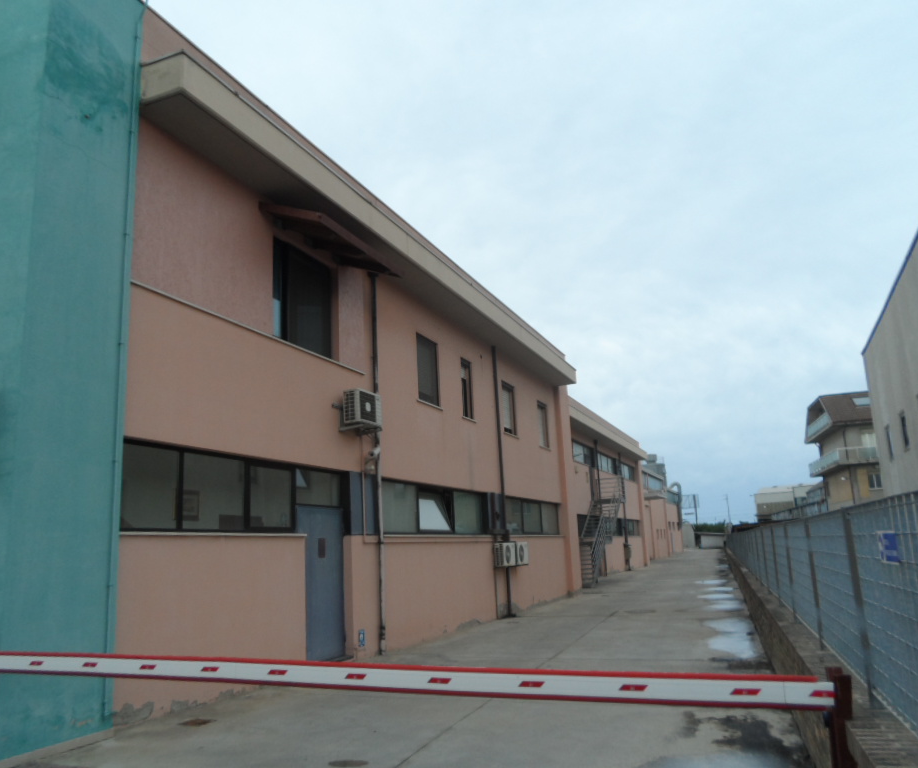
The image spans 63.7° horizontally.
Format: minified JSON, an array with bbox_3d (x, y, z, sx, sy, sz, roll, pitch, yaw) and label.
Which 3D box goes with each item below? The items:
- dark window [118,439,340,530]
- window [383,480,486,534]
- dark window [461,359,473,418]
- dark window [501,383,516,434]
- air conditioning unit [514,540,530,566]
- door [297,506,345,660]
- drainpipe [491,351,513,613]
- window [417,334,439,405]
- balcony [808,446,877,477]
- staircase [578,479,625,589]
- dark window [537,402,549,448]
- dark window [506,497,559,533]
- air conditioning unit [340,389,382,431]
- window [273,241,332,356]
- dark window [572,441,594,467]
[{"bbox_3d":[-2.731,1.458,9.724,0.110,1.004,4.356,-9,-14,22],"label":"dark window"},{"bbox_3d":[-0.323,2.597,15.233,0.110,0.988,5.223,-9,-14,22],"label":"window"},{"bbox_3d":[0.147,0.139,16.810,0.130,1.345,0.600,-8,-14,22],"label":"dark window"},{"bbox_3d":[1.288,0.675,19.454,0.130,1.345,0.973,-8,-14,22],"label":"dark window"},{"bbox_3d":[1.424,4.200,18.219,0.320,0.555,0.855,-9,-14,22],"label":"air conditioning unit"},{"bbox_3d":[-2.006,2.931,10.843,0.090,2.215,1.242,-8,-14,22],"label":"door"},{"bbox_3d":[1.057,2.212,18.015,0.100,6.572,0.100,-8,-14,22],"label":"drainpipe"},{"bbox_3d":[-0.617,-0.288,15.574,0.110,1.406,1.057,-9,-14,22],"label":"window"},{"bbox_3d":[33.035,6.753,62.908,4.000,1.220,12.200,-6,-13,14],"label":"balcony"},{"bbox_3d":[5.710,5.869,30.279,1.100,4.340,7.800,-9,-14,22],"label":"staircase"},{"bbox_3d":[2.633,1.278,23.000,0.110,1.412,1.045,-9,-14,22],"label":"dark window"},{"bbox_3d":[2.036,3.645,20.312,0.130,0.952,4.813,-8,-14,22],"label":"dark window"},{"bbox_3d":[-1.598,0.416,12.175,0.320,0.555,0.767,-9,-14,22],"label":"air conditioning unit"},{"bbox_3d":[-2.337,-1.251,11.158,0.130,1.490,1.635,-8,-14,22],"label":"window"},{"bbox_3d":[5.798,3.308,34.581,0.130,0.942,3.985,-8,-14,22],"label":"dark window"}]

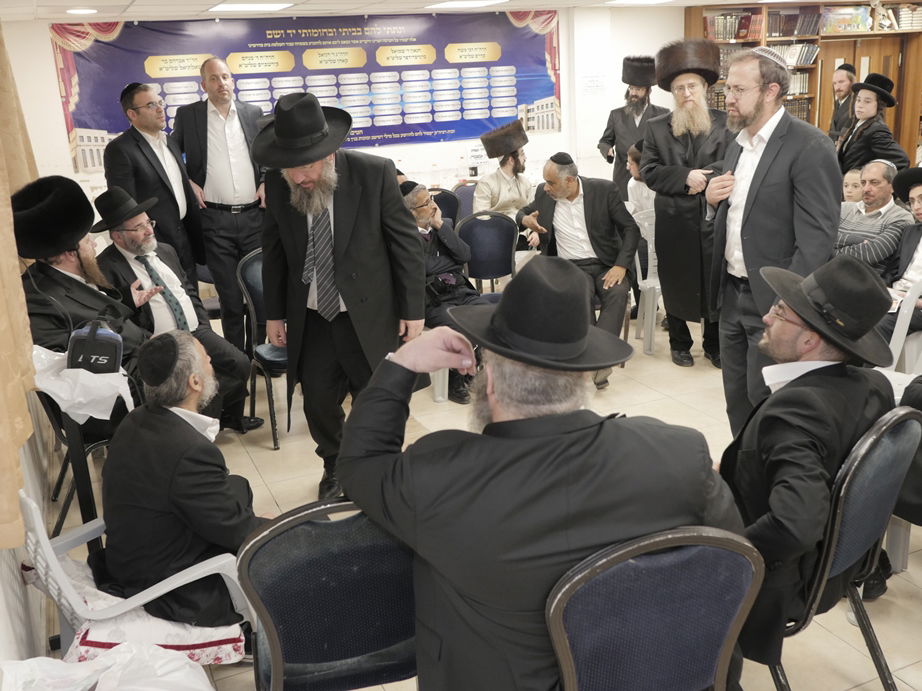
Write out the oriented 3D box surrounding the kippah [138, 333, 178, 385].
[{"bbox_3d":[-0.856,0.043,2.420,0.160,0.160,0.068,-6,-25,28],"label":"kippah"}]

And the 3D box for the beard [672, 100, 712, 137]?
[{"bbox_3d":[1.292,-1.272,4.764,0.210,0.210,0.120,2,17,17],"label":"beard"}]

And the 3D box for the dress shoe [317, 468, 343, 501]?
[{"bbox_3d":[-0.544,0.623,3.541,0.105,0.110,0.290,-5,16,-5],"label":"dress shoe"}]

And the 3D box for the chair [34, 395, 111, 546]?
[{"bbox_3d":[-1.518,0.263,3.563,0.560,0.920,0.460,-10,17,-22],"label":"chair"}]

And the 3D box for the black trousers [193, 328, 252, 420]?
[{"bbox_3d":[-1.364,0.148,4.416,0.570,0.560,0.410,10,20,38],"label":"black trousers"}]

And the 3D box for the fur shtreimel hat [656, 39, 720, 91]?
[{"bbox_3d":[1.269,-1.563,4.774,0.360,0.170,0.360,2,-3,17],"label":"fur shtreimel hat"}]

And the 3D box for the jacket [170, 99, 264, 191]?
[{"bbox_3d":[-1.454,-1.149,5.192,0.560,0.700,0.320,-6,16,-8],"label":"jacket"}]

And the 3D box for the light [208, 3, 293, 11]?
[{"bbox_3d":[-1.766,-2.851,7.196,0.600,0.050,0.520,-10,17,-22],"label":"light"}]

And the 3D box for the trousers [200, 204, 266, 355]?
[{"bbox_3d":[-1.411,-0.367,5.382,0.420,1.050,0.300,-6,16,-8],"label":"trousers"}]

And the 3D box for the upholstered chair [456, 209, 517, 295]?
[{"bbox_3d":[0.239,-0.394,5.627,0.450,0.920,0.560,-5,16,-6],"label":"upholstered chair"}]

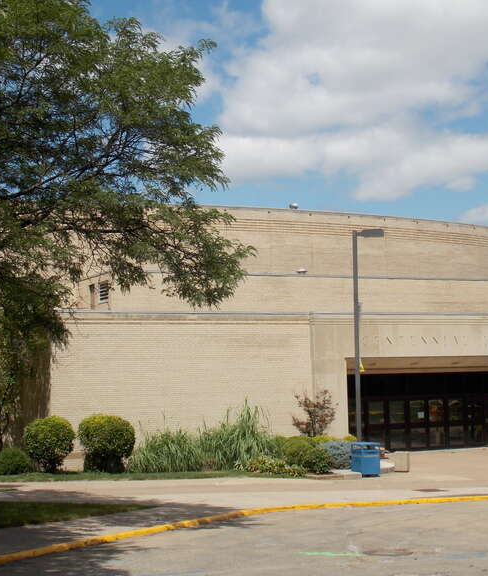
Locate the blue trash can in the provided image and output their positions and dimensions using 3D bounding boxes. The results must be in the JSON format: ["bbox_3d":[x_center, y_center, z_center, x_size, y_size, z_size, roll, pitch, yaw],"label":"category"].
[{"bbox_3d":[3.750,5.293,31.500,0.660,1.030,0.660,1,-6,-24],"label":"blue trash can"}]

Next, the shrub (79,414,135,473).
[{"bbox_3d":[-4.298,4.876,31.900,1.750,1.760,1.700,-1,-5,0],"label":"shrub"}]

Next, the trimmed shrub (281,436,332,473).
[{"bbox_3d":[1.935,5.155,31.600,1.550,1.000,1.350,-1,-5,0],"label":"trimmed shrub"}]

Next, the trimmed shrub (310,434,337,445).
[{"bbox_3d":[2.672,5.360,34.300,0.950,0.800,0.950,-1,-5,0],"label":"trimmed shrub"}]

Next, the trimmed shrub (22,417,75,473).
[{"bbox_3d":[-6.076,4.876,31.800,1.580,1.720,1.550,-1,-5,0],"label":"trimmed shrub"}]

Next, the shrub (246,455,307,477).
[{"bbox_3d":[0.963,5.426,31.200,1.800,0.600,1.100,-1,-5,0],"label":"shrub"}]

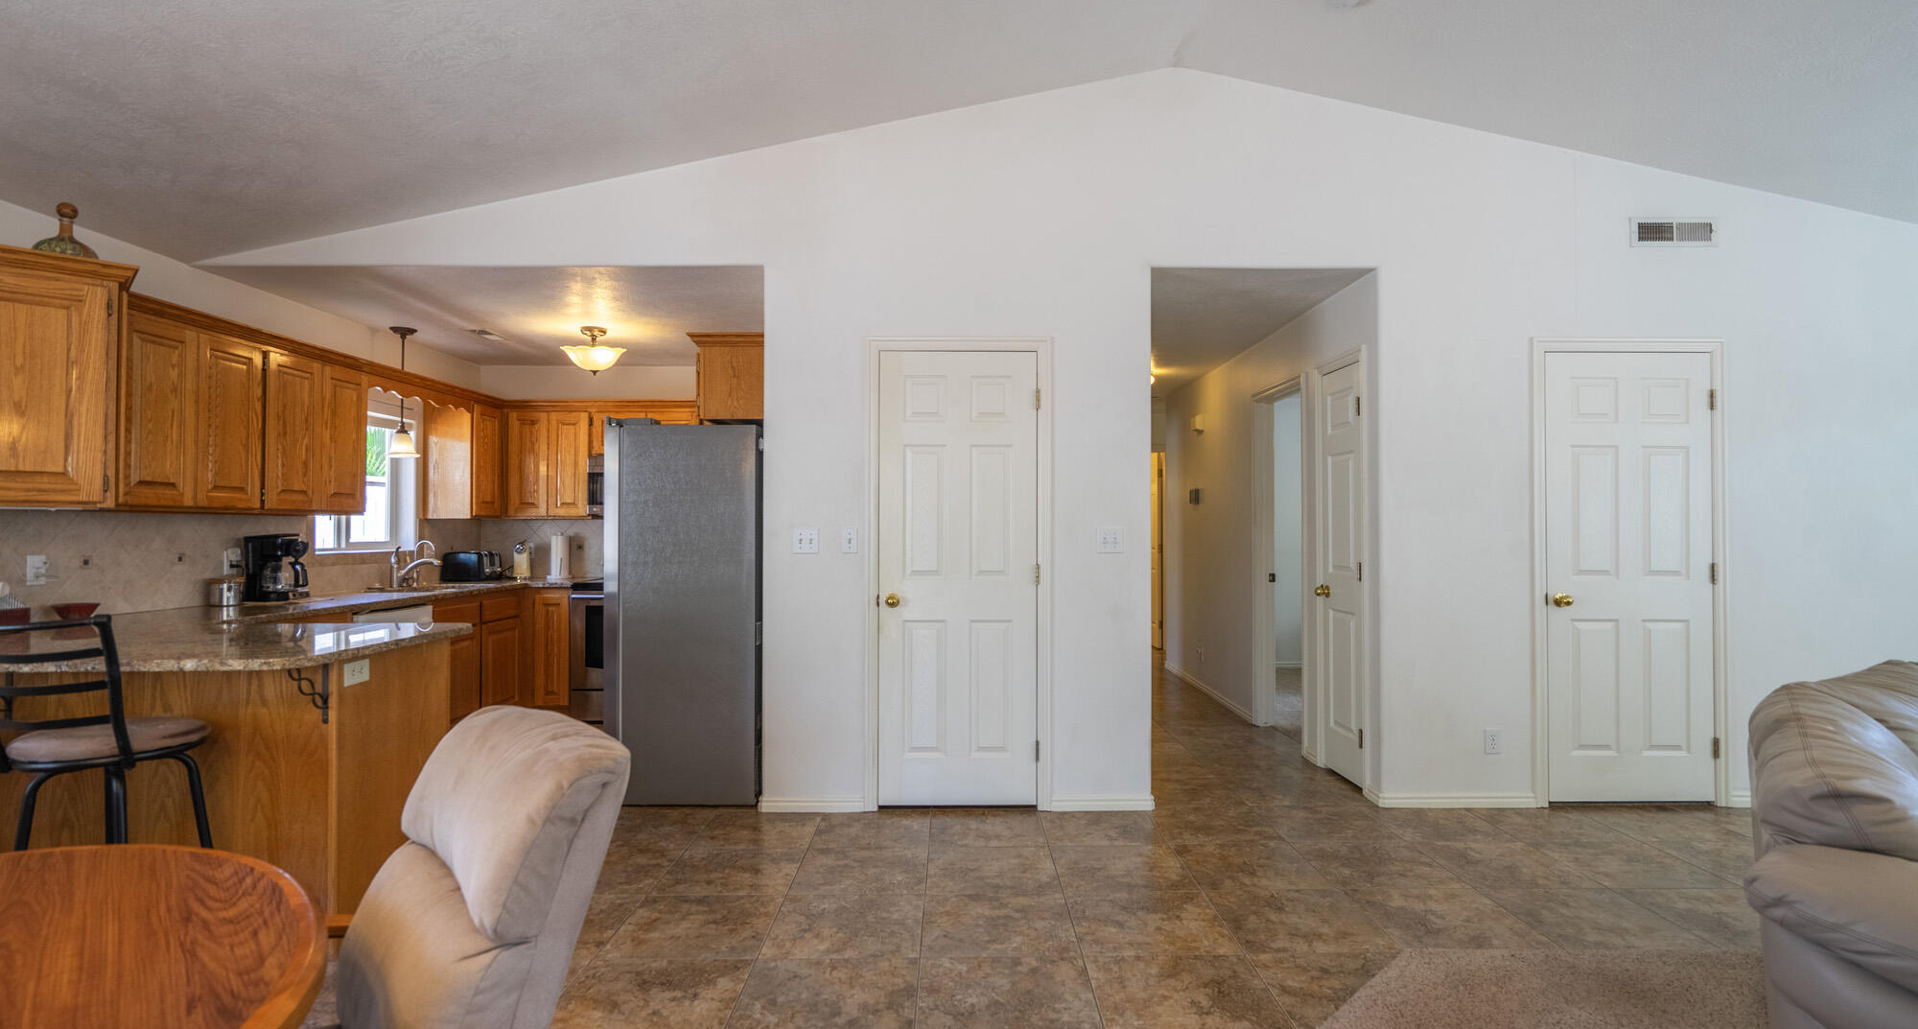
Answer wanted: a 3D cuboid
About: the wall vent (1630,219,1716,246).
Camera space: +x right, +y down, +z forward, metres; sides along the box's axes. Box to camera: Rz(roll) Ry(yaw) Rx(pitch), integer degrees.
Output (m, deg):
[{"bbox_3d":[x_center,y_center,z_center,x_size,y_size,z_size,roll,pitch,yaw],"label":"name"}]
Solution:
[{"bbox_3d":[3.228,-1.274,4.079,0.398,0.131,0.020,0,-1,0],"label":"wall vent"}]

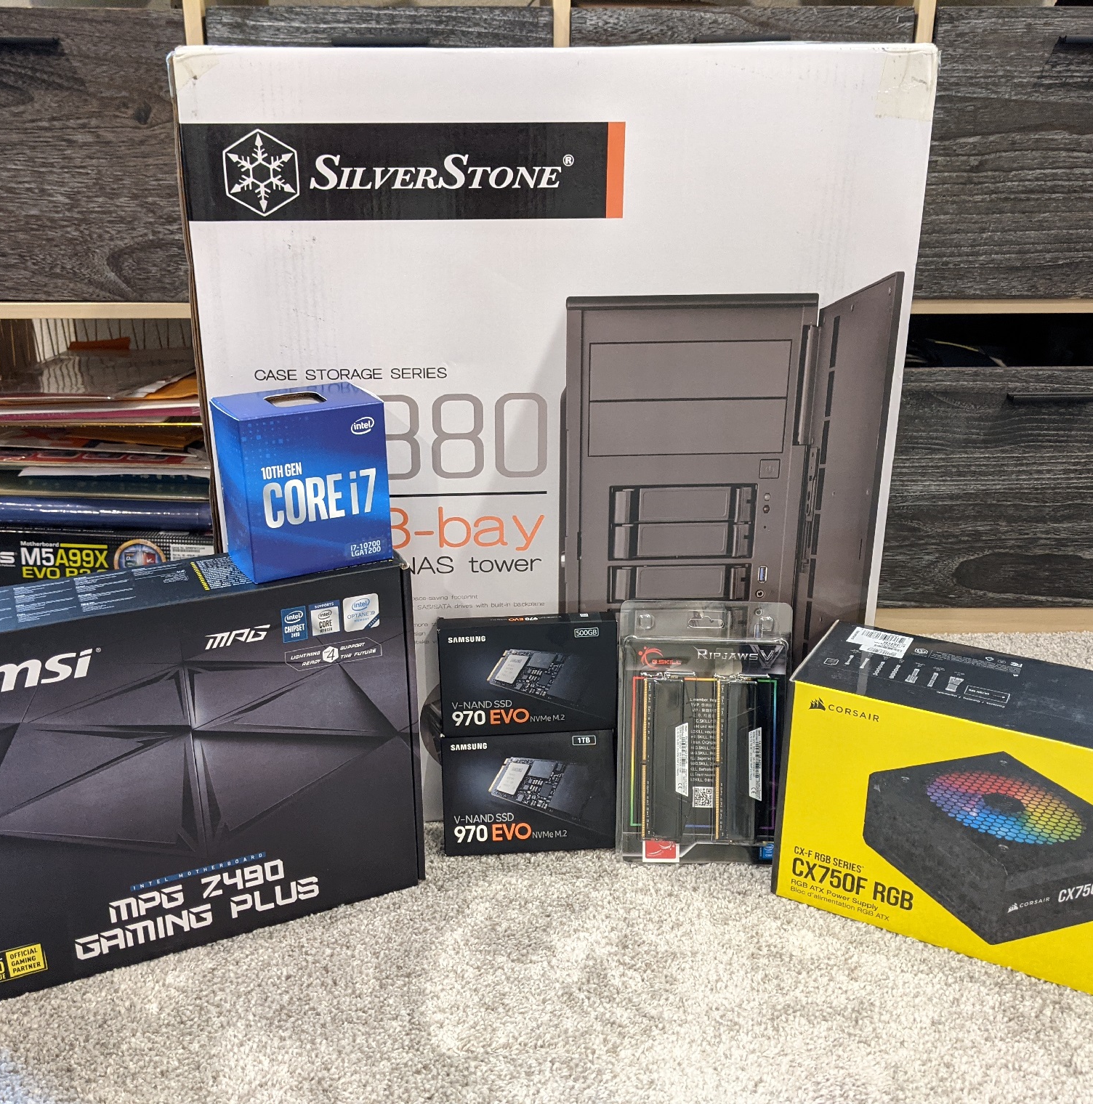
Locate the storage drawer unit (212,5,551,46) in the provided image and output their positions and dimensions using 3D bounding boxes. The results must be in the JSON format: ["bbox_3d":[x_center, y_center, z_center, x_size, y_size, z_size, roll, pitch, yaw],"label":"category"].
[{"bbox_3d":[-0.165,-0.451,1.314,0.332,0.277,0.370,0,20,-1],"label":"storage drawer unit"}]

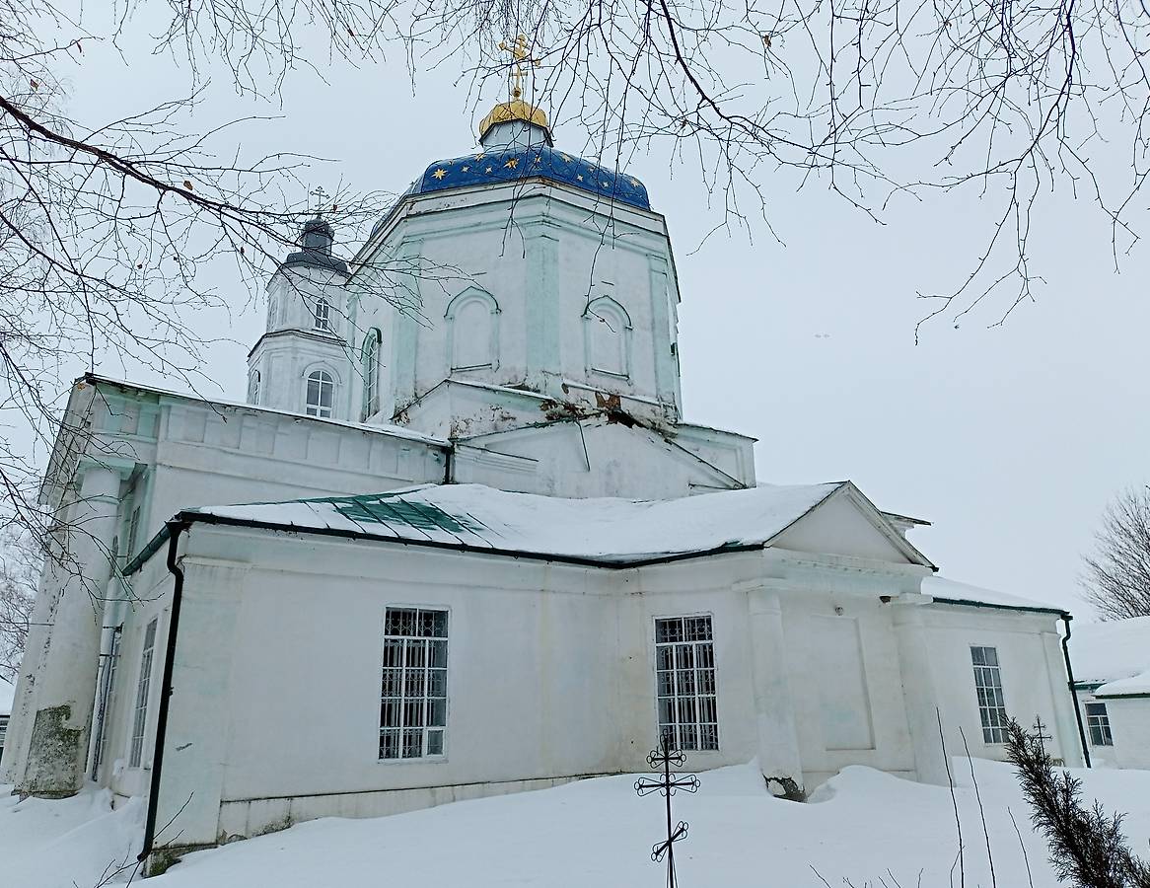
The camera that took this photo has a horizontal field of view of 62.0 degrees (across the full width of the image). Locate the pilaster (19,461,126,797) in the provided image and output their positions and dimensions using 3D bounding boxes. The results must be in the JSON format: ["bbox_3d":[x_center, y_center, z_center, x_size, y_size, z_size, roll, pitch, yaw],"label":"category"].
[{"bbox_3d":[-8.757,3.103,16.955,0.994,5.950,0.994,11,-22,-32],"label":"pilaster"}]

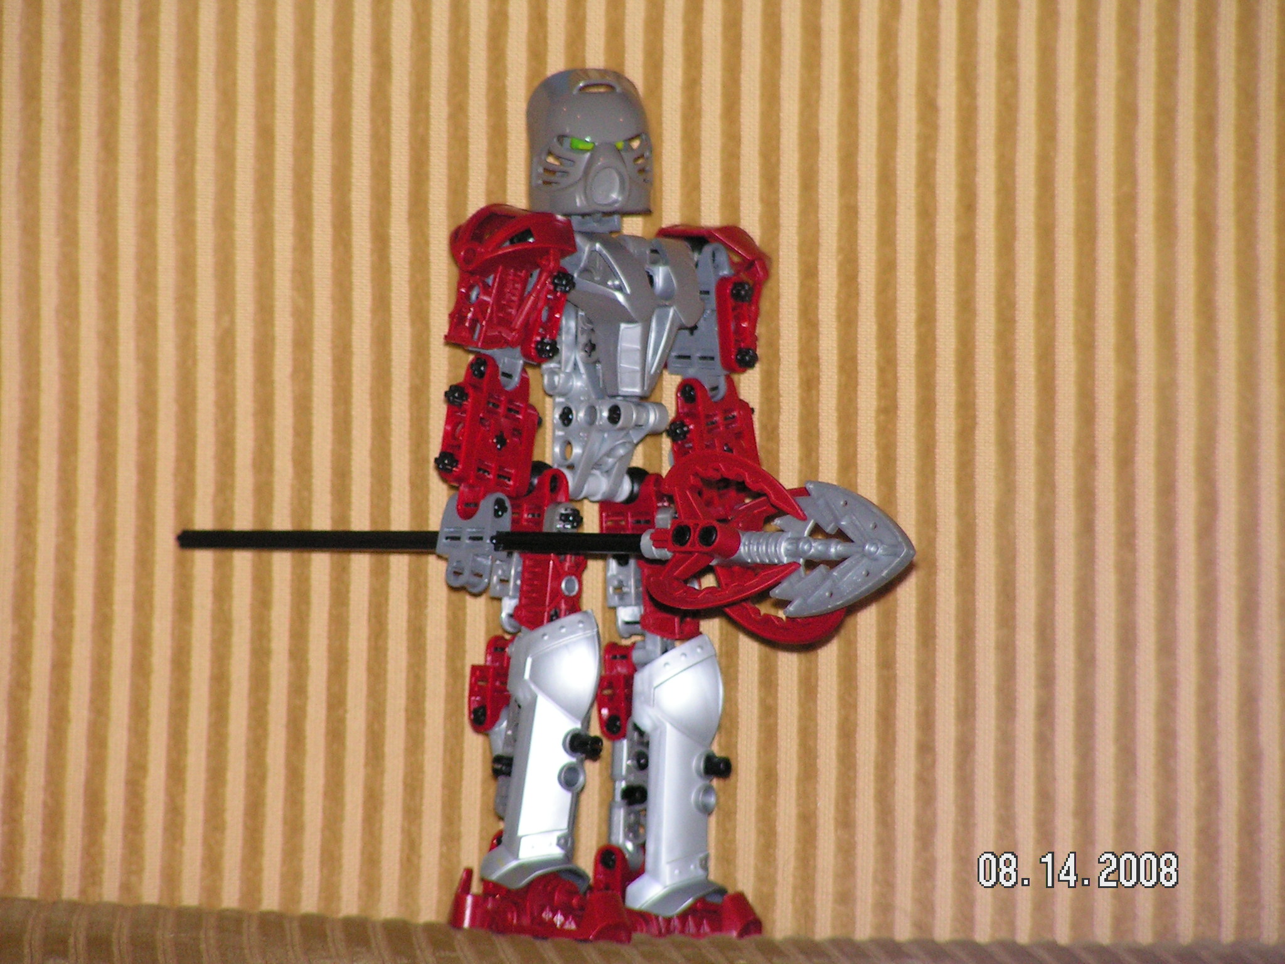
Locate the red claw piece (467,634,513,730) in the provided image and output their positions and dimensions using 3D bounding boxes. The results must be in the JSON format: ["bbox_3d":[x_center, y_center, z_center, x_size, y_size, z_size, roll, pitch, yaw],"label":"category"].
[{"bbox_3d":[-0.035,0.048,1.985,0.011,0.021,0.009,-5,14,-45],"label":"red claw piece"}]

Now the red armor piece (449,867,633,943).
[{"bbox_3d":[-0.024,0.099,1.975,0.037,0.015,0.020,7,11,31],"label":"red armor piece"}]

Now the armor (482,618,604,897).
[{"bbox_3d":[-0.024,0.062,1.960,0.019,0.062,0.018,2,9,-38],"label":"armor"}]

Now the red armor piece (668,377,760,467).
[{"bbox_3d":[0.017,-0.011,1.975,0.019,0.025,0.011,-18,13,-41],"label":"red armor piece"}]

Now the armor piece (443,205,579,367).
[{"bbox_3d":[-0.030,-0.046,1.955,0.028,0.033,0.022,10,10,-5],"label":"armor piece"}]

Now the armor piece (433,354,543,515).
[{"bbox_3d":[-0.036,-0.010,1.954,0.018,0.037,0.014,5,3,-22],"label":"armor piece"}]

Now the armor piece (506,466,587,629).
[{"bbox_3d":[-0.022,0.015,1.960,0.017,0.040,0.014,-2,4,-32],"label":"armor piece"}]

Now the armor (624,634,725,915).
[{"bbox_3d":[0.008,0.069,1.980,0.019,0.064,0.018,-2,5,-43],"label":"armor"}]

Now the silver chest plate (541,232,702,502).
[{"bbox_3d":[-0.005,-0.027,1.970,0.030,0.060,0.023,0,6,-33],"label":"silver chest plate"}]

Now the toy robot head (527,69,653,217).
[{"bbox_3d":[-0.012,-0.079,1.968,0.029,0.034,0.028,-1,3,-19],"label":"toy robot head"}]

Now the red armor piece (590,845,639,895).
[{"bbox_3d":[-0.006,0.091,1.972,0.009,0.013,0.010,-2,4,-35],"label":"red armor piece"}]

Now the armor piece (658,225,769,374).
[{"bbox_3d":[0.016,-0.043,1.968,0.023,0.034,0.027,0,10,10],"label":"armor piece"}]

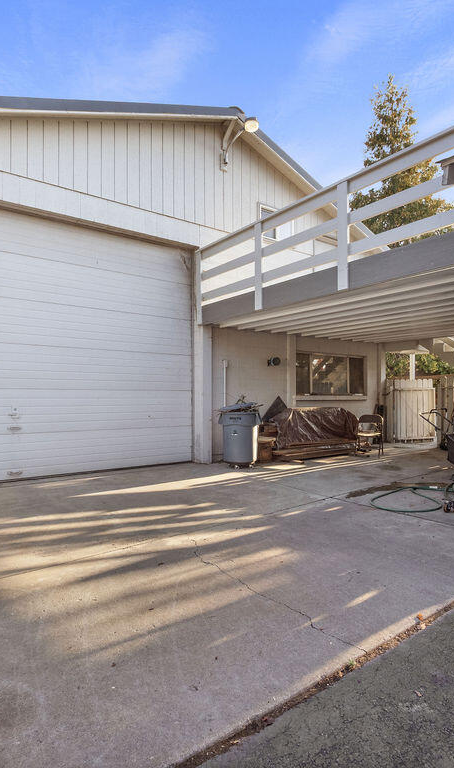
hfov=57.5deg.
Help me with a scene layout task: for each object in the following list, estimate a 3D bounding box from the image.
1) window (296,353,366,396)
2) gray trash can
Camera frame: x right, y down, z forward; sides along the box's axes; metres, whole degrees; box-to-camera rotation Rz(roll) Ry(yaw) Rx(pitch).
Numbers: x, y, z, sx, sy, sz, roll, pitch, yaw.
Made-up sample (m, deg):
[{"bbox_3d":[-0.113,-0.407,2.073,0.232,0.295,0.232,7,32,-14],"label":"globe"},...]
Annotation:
[{"bbox_3d":[2.364,-0.200,9.200,2.320,0.950,0.120,1,-1,-35],"label":"window"},{"bbox_3d":[0.221,0.935,7.040,0.670,0.950,0.640,0,-1,0],"label":"gray trash can"}]

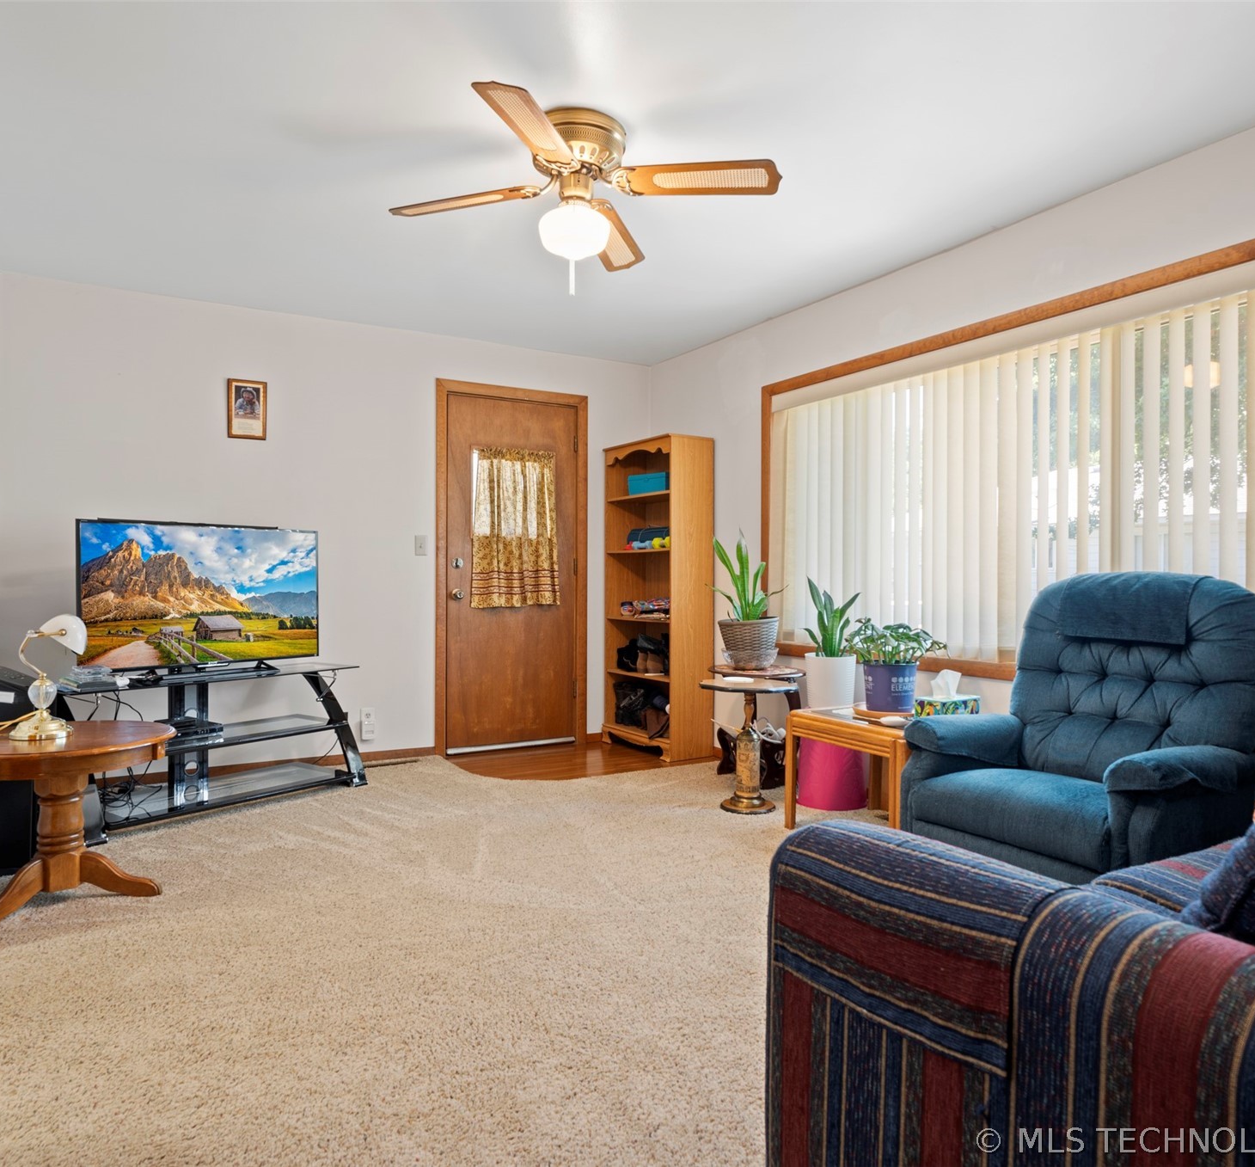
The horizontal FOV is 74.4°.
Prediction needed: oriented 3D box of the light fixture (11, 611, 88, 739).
[{"bbox_3d":[-1.890,0.297,2.707,0.210,0.395,0.220,0,0,-32],"label":"light fixture"}]

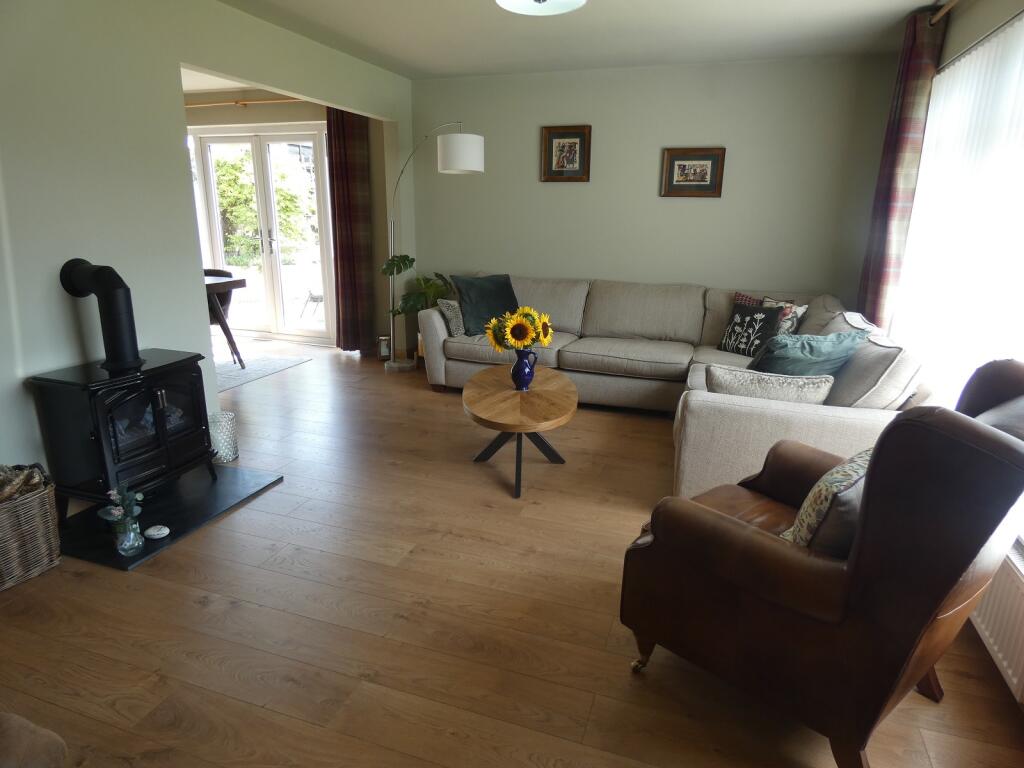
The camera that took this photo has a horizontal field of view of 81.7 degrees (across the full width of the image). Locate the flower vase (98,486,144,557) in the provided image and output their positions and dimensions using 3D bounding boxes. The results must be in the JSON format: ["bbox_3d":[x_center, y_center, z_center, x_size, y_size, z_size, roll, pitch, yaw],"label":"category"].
[{"bbox_3d":[-1.529,0.526,2.316,0.180,0.296,0.160,-11,20,-35],"label":"flower vase"}]

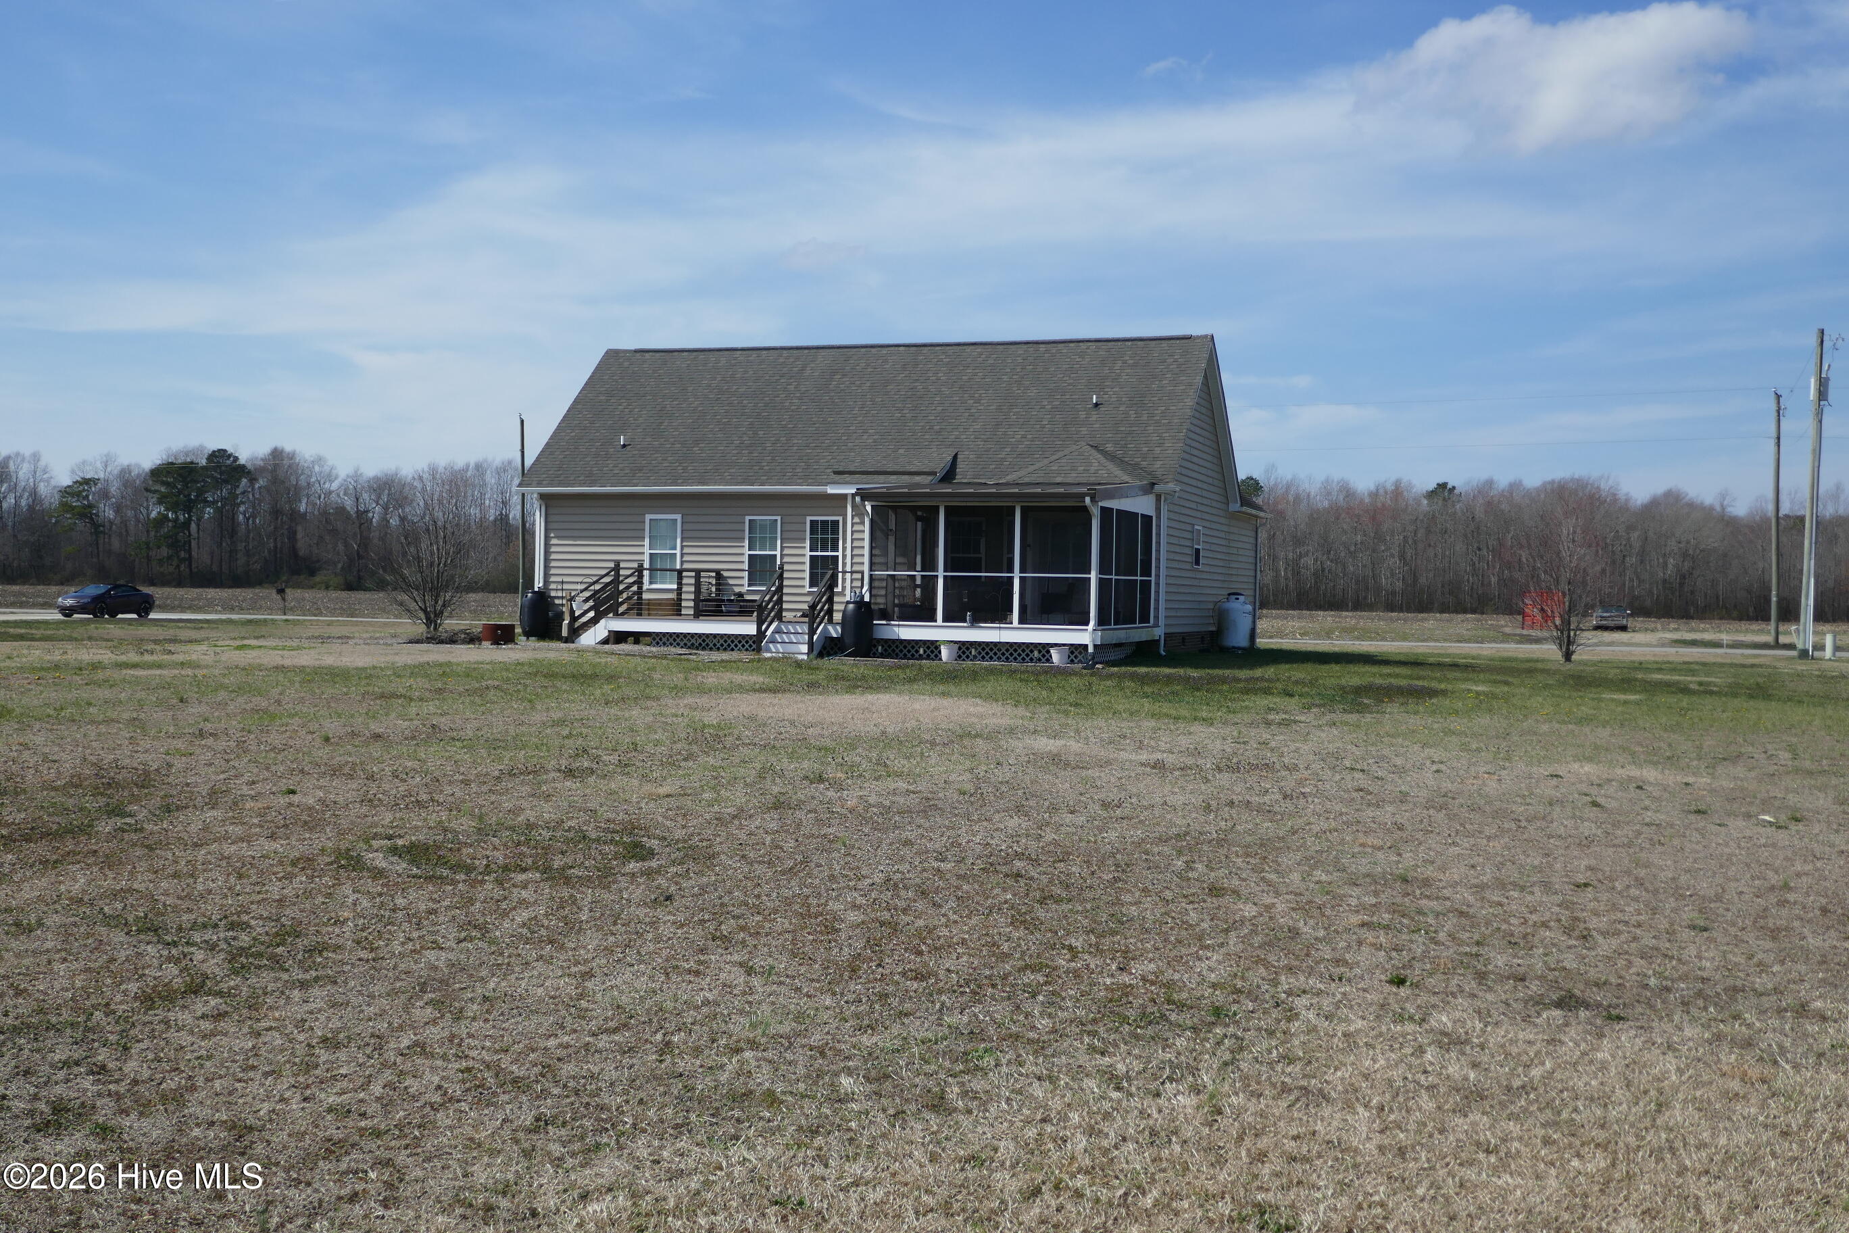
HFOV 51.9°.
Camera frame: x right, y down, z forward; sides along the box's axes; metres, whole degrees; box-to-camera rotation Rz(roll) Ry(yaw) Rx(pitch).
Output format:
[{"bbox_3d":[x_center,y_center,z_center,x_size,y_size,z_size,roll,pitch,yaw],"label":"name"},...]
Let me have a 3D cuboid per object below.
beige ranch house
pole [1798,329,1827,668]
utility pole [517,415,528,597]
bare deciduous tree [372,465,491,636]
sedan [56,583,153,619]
[{"bbox_3d":[-0.857,-2.659,40.311,13.900,6.400,14.800,1,1,19],"label":"beige ranch house"},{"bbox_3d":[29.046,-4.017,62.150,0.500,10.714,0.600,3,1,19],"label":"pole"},{"bbox_3d":[-20.707,-5.031,97.566,0.280,10.377,0.280,1,1,19],"label":"utility pole"},{"bbox_3d":[-11.596,-1.559,44.800,2.800,4.037,2.800,1,1,19],"label":"bare deciduous tree"},{"bbox_3d":[-35.423,-0.645,82.291,1.840,1.440,4.690,1,1,18],"label":"sedan"}]

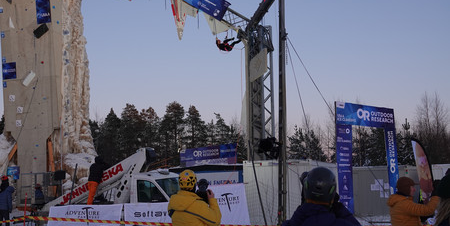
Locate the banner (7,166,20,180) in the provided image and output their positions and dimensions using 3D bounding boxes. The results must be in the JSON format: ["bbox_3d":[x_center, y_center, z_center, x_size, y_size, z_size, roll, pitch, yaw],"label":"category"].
[{"bbox_3d":[-8.173,2.326,20.800,0.480,0.500,0.050,-2,-7,17],"label":"banner"}]

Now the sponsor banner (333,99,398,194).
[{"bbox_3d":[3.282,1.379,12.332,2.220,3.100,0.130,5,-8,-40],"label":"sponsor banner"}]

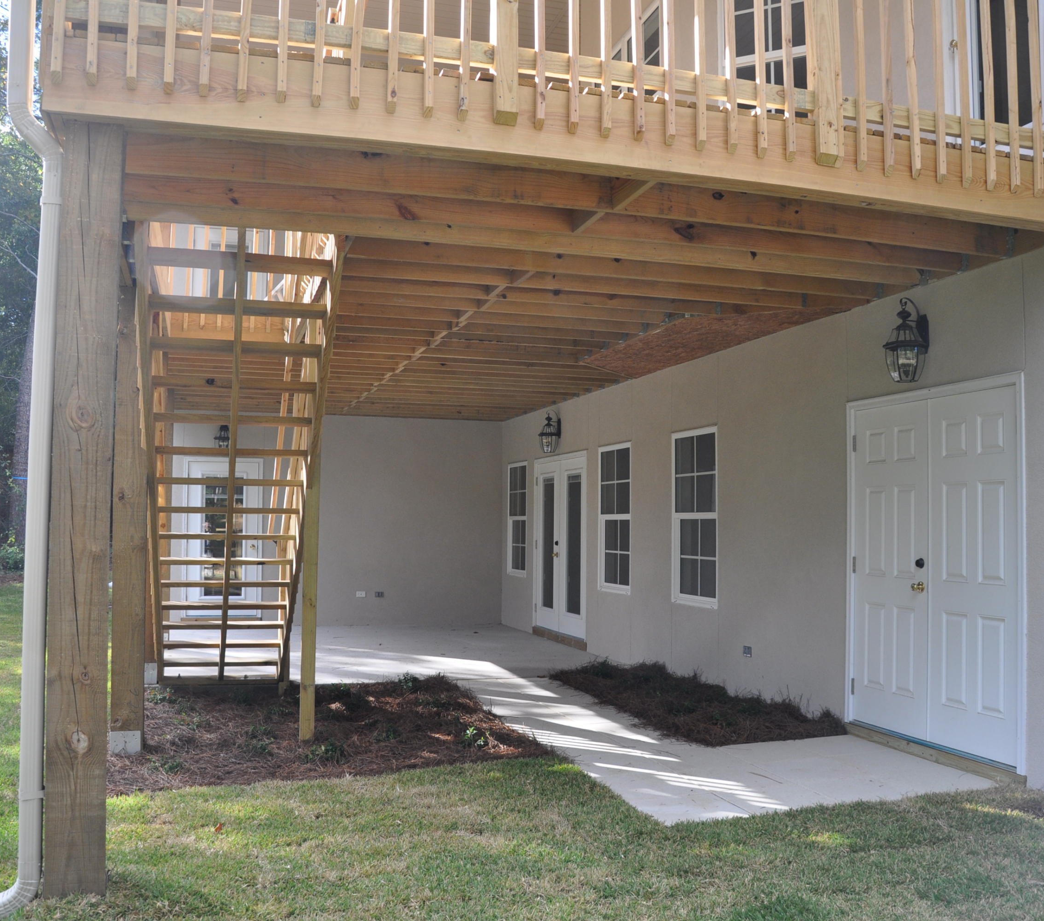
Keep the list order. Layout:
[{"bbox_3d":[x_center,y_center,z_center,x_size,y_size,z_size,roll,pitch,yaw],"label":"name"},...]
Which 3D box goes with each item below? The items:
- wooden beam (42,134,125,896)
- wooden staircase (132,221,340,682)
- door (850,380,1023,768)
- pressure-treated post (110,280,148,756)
[{"bbox_3d":[-1.514,0.142,3.576,0.195,2.640,0.195,1,-4,-17],"label":"wooden beam"},{"bbox_3d":[-2.064,0.323,7.330,1.120,3.100,4.500,1,-4,-17],"label":"wooden staircase"},{"bbox_3d":[2.370,0.623,6.073,0.100,2.060,1.560,1,-4,-17],"label":"door"},{"bbox_3d":[-2.241,0.319,5.961,0.185,2.700,0.185,1,-4,-17],"label":"pressure-treated post"}]

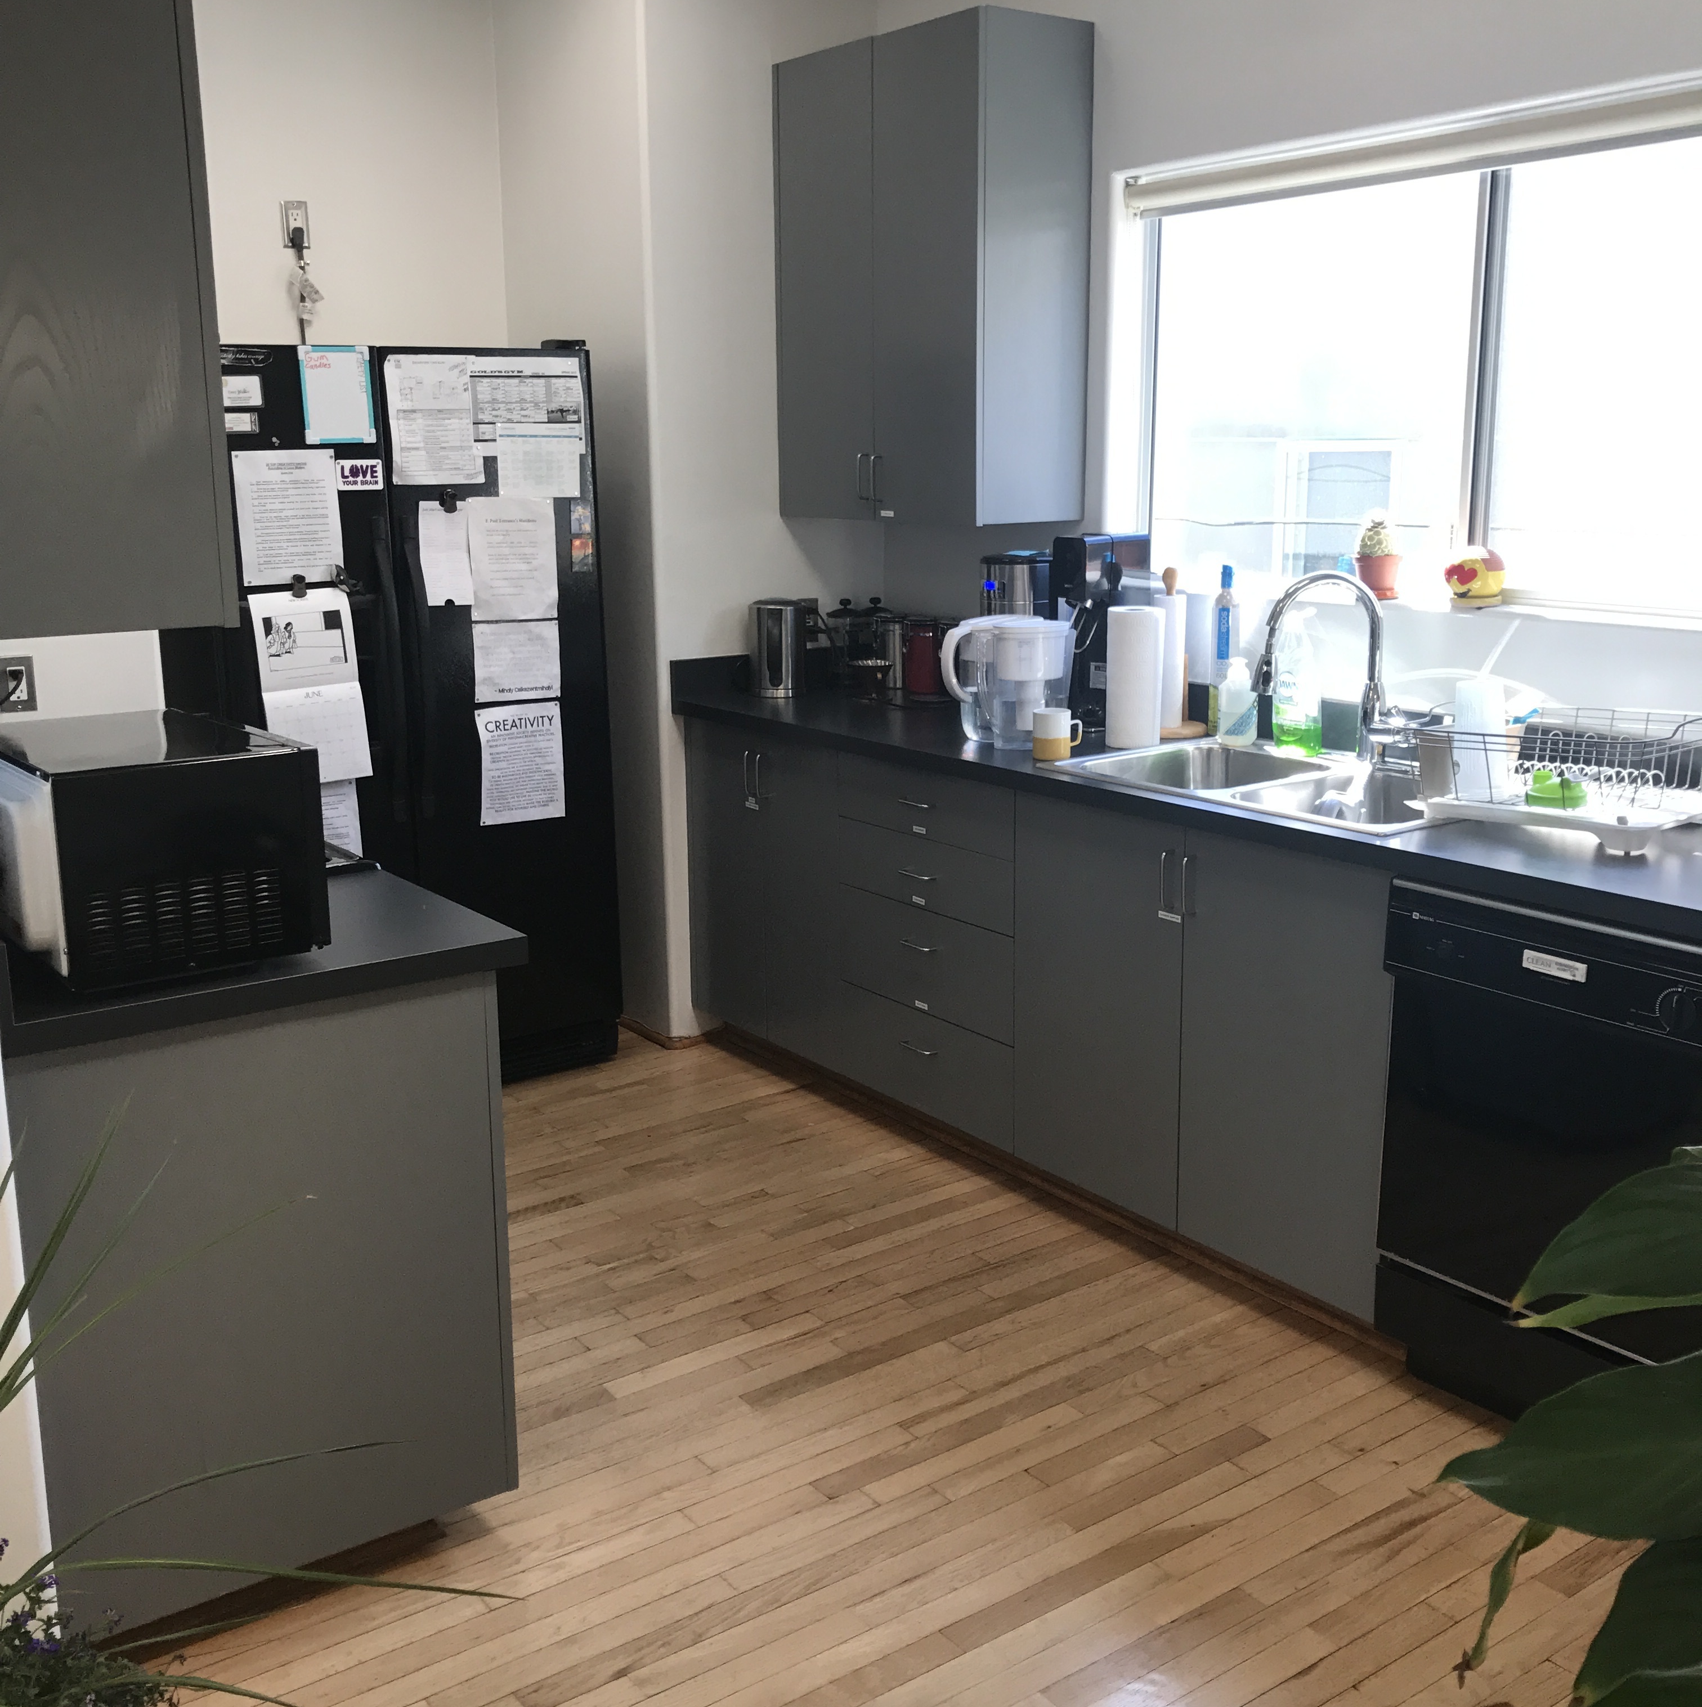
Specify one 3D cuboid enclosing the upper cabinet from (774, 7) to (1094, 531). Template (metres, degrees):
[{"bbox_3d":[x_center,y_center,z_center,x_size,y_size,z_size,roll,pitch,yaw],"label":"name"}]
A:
[{"bbox_3d":[0.176,-1.331,4.330,0.321,1.068,0.782,-9,15,-34],"label":"upper cabinet"}]

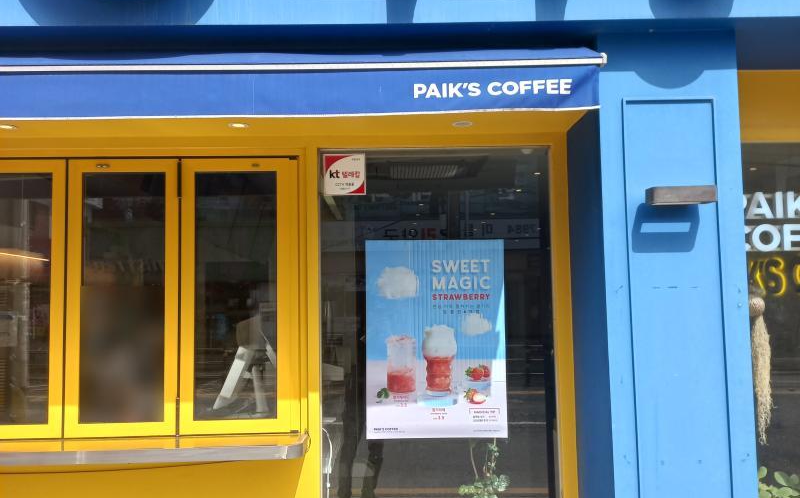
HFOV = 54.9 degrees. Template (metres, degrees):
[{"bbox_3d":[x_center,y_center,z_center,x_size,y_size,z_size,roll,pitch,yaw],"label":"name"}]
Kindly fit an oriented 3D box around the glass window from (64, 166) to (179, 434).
[{"bbox_3d":[-1.159,0.198,3.226,0.470,1.158,0.060,-1,-4,-1],"label":"glass window"}]

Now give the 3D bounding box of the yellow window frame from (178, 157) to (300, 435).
[{"bbox_3d":[-0.669,0.190,3.237,0.497,1.155,0.060,-1,-4,-1],"label":"yellow window frame"}]

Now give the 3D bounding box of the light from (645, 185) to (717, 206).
[{"bbox_3d":[0.968,-0.180,2.672,0.212,0.058,0.125,-1,-4,-1],"label":"light"}]

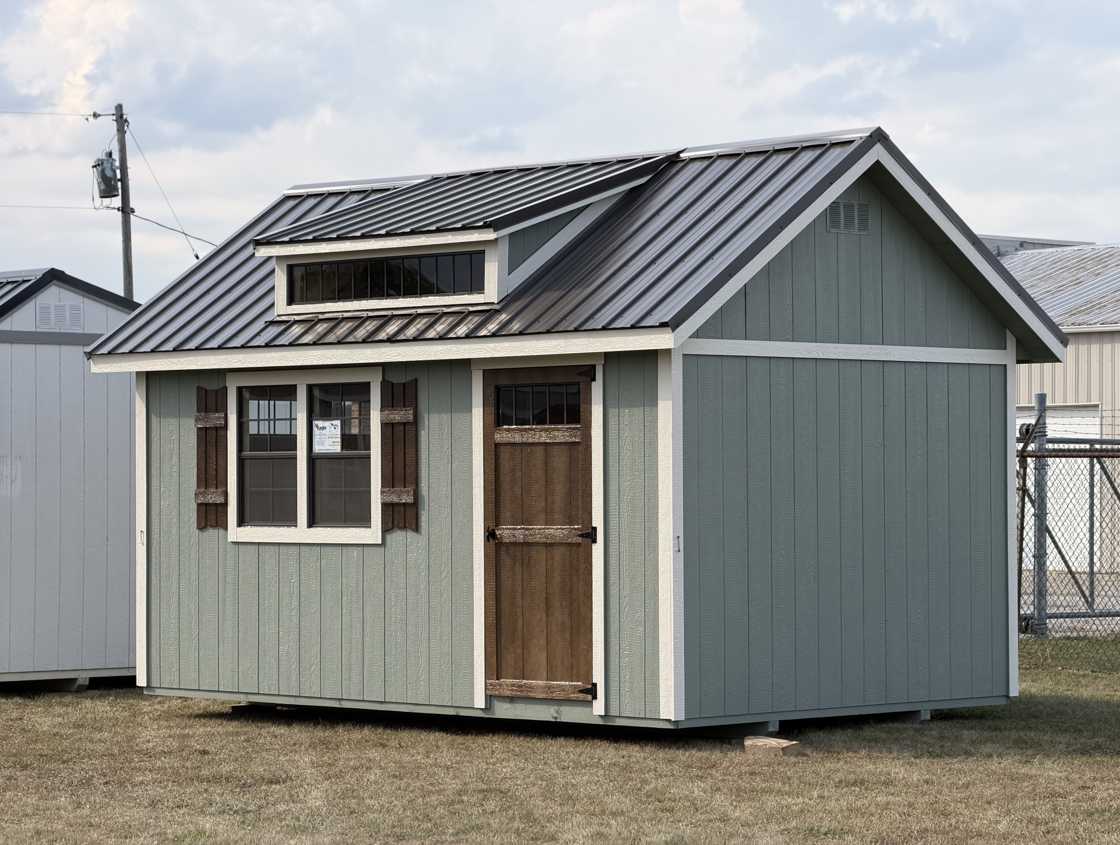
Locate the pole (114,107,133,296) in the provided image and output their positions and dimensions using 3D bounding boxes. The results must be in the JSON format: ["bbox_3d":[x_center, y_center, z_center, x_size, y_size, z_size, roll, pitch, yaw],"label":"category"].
[{"bbox_3d":[-8.643,-1.796,64.919,0.270,9.120,0.270,-2,-1,0],"label":"pole"}]

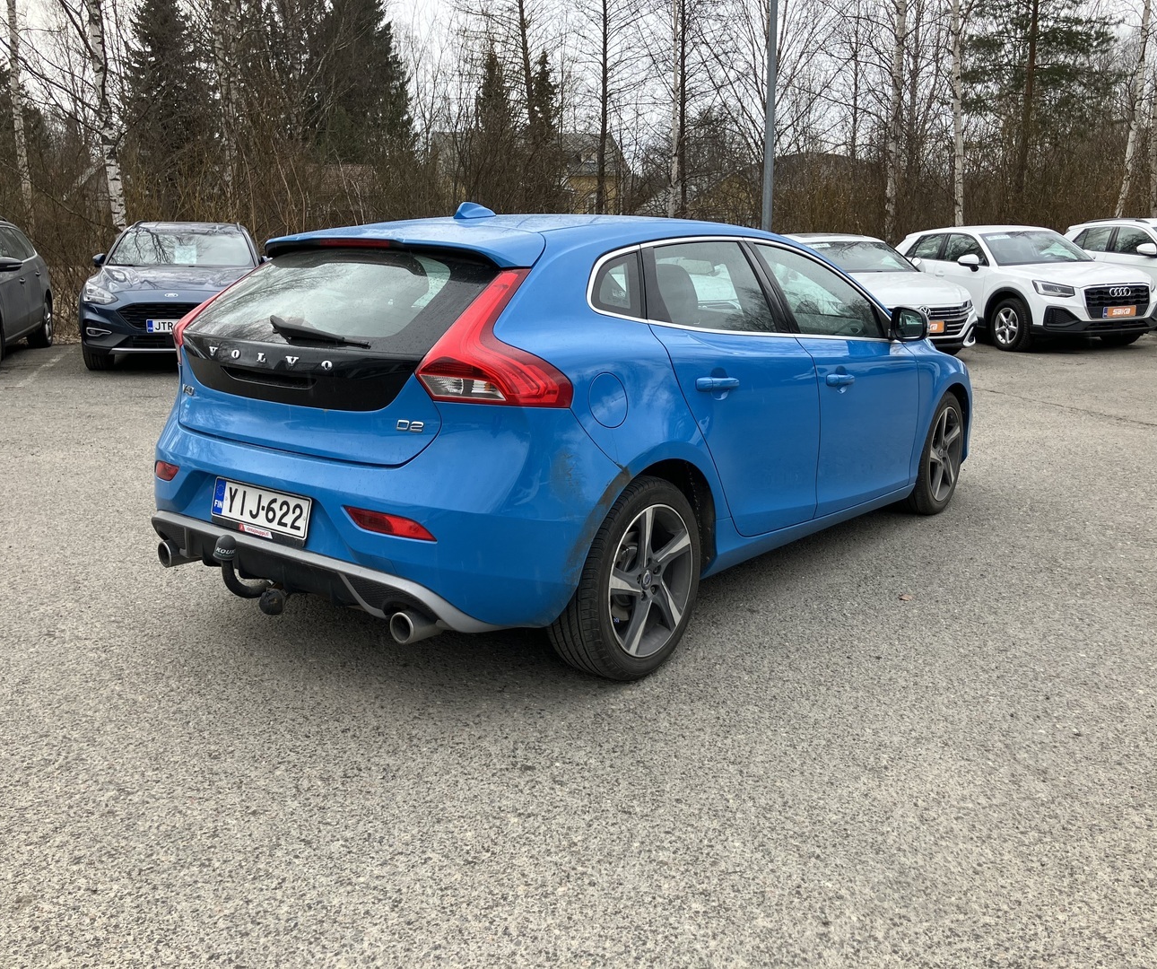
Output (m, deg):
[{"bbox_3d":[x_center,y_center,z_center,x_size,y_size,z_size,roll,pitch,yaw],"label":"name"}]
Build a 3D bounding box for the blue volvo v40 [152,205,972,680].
[{"bbox_3d":[0.360,-0.461,4.644,1.860,1.430,4.400,10,16,36],"label":"blue volvo v40"}]

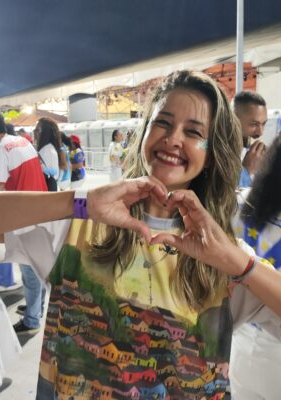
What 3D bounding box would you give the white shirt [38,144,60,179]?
[{"bbox_3d":[-0.953,-0.391,3.850,0.260,0.450,0.390,2,9,24],"label":"white shirt"}]

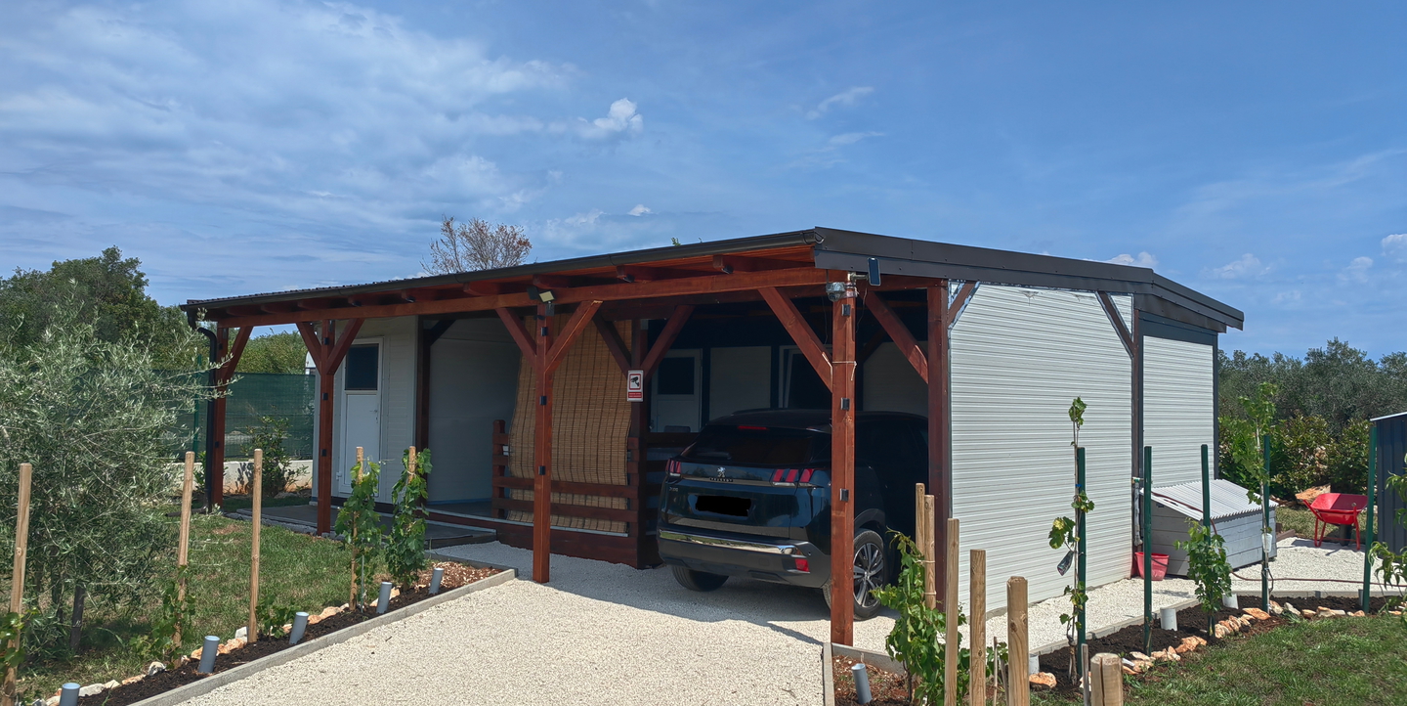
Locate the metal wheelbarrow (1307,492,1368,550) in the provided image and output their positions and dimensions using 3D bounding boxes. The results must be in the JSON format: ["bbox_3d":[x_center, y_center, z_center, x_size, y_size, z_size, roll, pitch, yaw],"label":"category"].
[{"bbox_3d":[7.953,2.103,13.715,0.580,0.650,1.300,-1,-3,38],"label":"metal wheelbarrow"}]

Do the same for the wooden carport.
[{"bbox_3d":[-0.292,0.714,13.806,10.670,3.100,8.320,-1,-3,44],"label":"wooden carport"}]

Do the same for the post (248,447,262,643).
[{"bbox_3d":[-2.964,1.276,7.273,0.049,1.266,0.049,2,-3,-24],"label":"post"}]

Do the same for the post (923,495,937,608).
[{"bbox_3d":[1.118,1.325,5.389,0.047,1.245,0.047,-1,-3,12],"label":"post"}]

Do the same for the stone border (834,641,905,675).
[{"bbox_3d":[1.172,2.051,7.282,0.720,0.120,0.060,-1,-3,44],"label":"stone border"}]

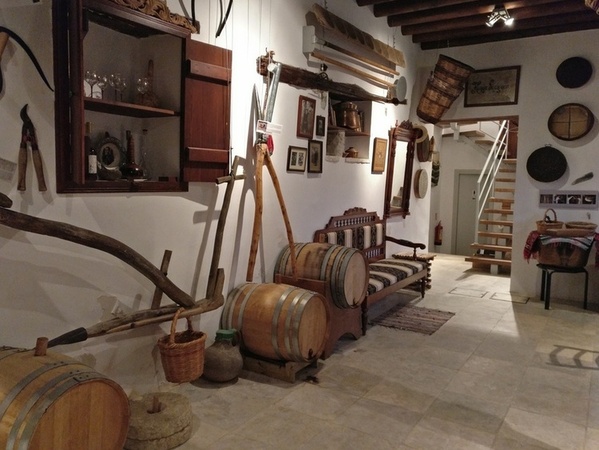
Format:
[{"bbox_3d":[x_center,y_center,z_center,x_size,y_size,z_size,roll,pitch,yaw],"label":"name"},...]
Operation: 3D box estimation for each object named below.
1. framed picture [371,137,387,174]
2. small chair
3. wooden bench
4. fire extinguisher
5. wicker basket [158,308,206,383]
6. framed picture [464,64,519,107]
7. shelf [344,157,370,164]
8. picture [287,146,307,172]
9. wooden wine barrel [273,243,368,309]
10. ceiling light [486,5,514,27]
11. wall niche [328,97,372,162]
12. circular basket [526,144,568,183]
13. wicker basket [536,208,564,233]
[{"bbox_3d":[0.943,-0.819,5.725,0.035,0.413,0.362,4,5,32],"label":"framed picture"},{"bbox_3d":[2.933,0.680,5.409,0.470,0.464,0.450,3,5,26],"label":"small chair"},{"bbox_3d":[0.862,0.383,5.359,0.657,1.130,1.840,5,7,32],"label":"wooden bench"},{"bbox_3d":[2.751,0.168,9.575,0.160,0.489,0.160,3,5,26],"label":"fire extinguisher"},{"bbox_3d":[-0.741,0.740,3.069,0.292,0.445,0.292,2,6,0],"label":"wicker basket"},{"bbox_3d":[2.384,-1.702,6.000,0.635,0.451,0.035,4,5,29],"label":"framed picture"},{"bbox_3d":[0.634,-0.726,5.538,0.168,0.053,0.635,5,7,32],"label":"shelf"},{"bbox_3d":[-0.009,-0.592,4.441,0.026,0.231,0.299,9,9,32],"label":"picture"},{"bbox_3d":[0.200,0.430,4.205,0.657,0.533,0.533,5,7,31],"label":"wooden wine barrel"},{"bbox_3d":[2.145,-2.225,5.168,0.234,0.212,0.270,5,7,32],"label":"ceiling light"},{"bbox_3d":[0.418,-1.021,5.157,0.290,0.705,1.022,4,5,32],"label":"wall niche"},{"bbox_3d":[2.913,-0.712,5.706,0.423,0.423,0.080,4,5,29],"label":"circular basket"},{"bbox_3d":[2.813,-0.045,5.437,0.290,0.265,0.280,4,5,29],"label":"wicker basket"}]

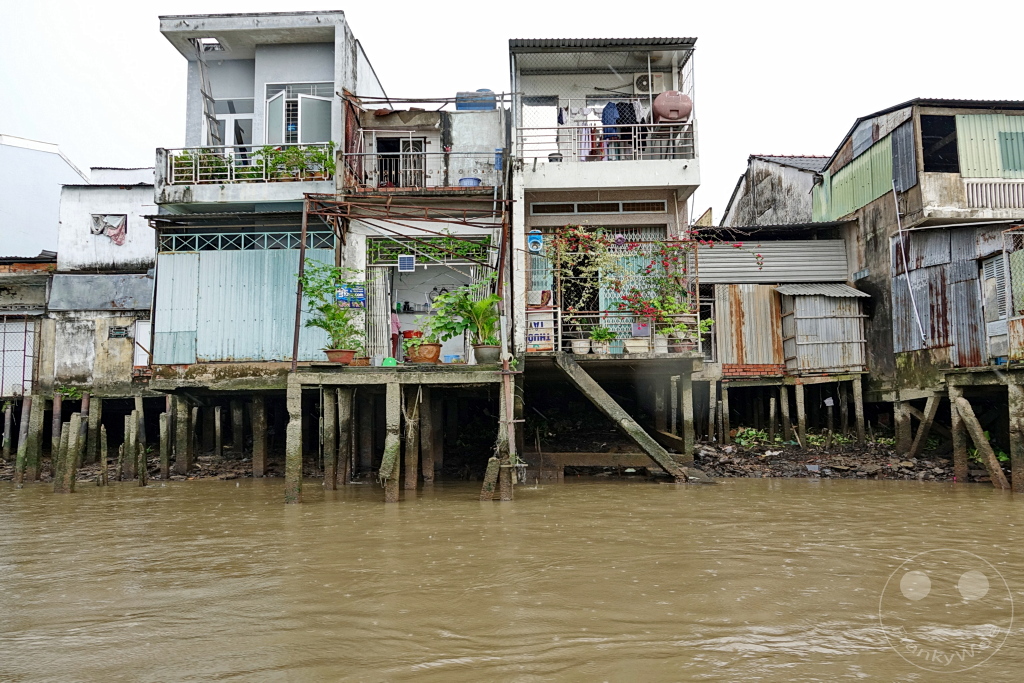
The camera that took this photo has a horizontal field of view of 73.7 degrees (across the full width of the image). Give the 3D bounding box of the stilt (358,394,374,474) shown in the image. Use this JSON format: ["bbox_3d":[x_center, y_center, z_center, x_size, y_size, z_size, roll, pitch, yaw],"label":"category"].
[{"bbox_3d":[-3.292,2.089,15.500,0.260,1.779,0.260,-1,-5,0],"label":"stilt"}]

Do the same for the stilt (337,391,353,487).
[{"bbox_3d":[-3.799,2.125,15.400,0.260,2.170,0.260,-1,-5,1],"label":"stilt"}]

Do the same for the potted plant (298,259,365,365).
[{"bbox_3d":[-3.416,-0.580,13.044,1.150,2.042,0.950,-1,-5,1],"label":"potted plant"}]

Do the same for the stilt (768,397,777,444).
[{"bbox_3d":[6.563,1.978,17.200,0.130,1.140,0.130,3,-5,0],"label":"stilt"}]

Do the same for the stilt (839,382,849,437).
[{"bbox_3d":[8.687,1.777,17.867,0.150,1.458,0.150,-1,-5,1],"label":"stilt"}]

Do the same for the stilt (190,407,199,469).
[{"bbox_3d":[-7.987,2.368,17.200,0.150,1.468,0.150,-1,-5,0],"label":"stilt"}]

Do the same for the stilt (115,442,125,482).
[{"bbox_3d":[-9.749,2.994,17.000,0.120,0.925,0.120,-1,-5,2],"label":"stilt"}]

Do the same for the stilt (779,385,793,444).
[{"bbox_3d":[6.876,1.810,17.100,0.170,1.447,0.170,-1,-5,0],"label":"stilt"}]

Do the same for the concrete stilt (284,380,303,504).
[{"bbox_3d":[-3.997,1.866,12.552,0.270,2.222,0.270,-1,-5,1],"label":"concrete stilt"}]

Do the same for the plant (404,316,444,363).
[{"bbox_3d":[-1.696,-0.020,12.942,0.740,0.914,0.660,-1,-5,1],"label":"plant"}]

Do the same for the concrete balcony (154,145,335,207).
[{"bbox_3d":[-6.262,-3.894,16.722,4.220,1.300,1.250,-1,-5,2],"label":"concrete balcony"}]

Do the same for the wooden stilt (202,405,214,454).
[{"bbox_3d":[-8.655,2.514,19.500,0.220,1.420,0.210,-1,-5,2],"label":"wooden stilt"}]

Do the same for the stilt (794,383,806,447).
[{"bbox_3d":[7.306,1.871,17.200,0.160,1.615,0.160,-1,-5,2],"label":"stilt"}]

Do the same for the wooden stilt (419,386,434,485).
[{"bbox_3d":[-2.023,2.240,16.400,0.220,2.300,0.210,-3,-5,2],"label":"wooden stilt"}]

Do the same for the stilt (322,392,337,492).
[{"bbox_3d":[-4.117,2.188,15.400,0.220,2.305,0.210,-1,-5,2],"label":"stilt"}]

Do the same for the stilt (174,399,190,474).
[{"bbox_3d":[-7.614,2.170,15.800,0.260,1.825,0.260,-1,-5,0],"label":"stilt"}]

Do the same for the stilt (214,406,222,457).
[{"bbox_3d":[-7.988,2.445,18.600,0.150,1.365,0.150,-1,-5,2],"label":"stilt"}]

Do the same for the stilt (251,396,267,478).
[{"bbox_3d":[-5.818,2.196,15.700,0.260,1.918,0.260,-1,-5,0],"label":"stilt"}]

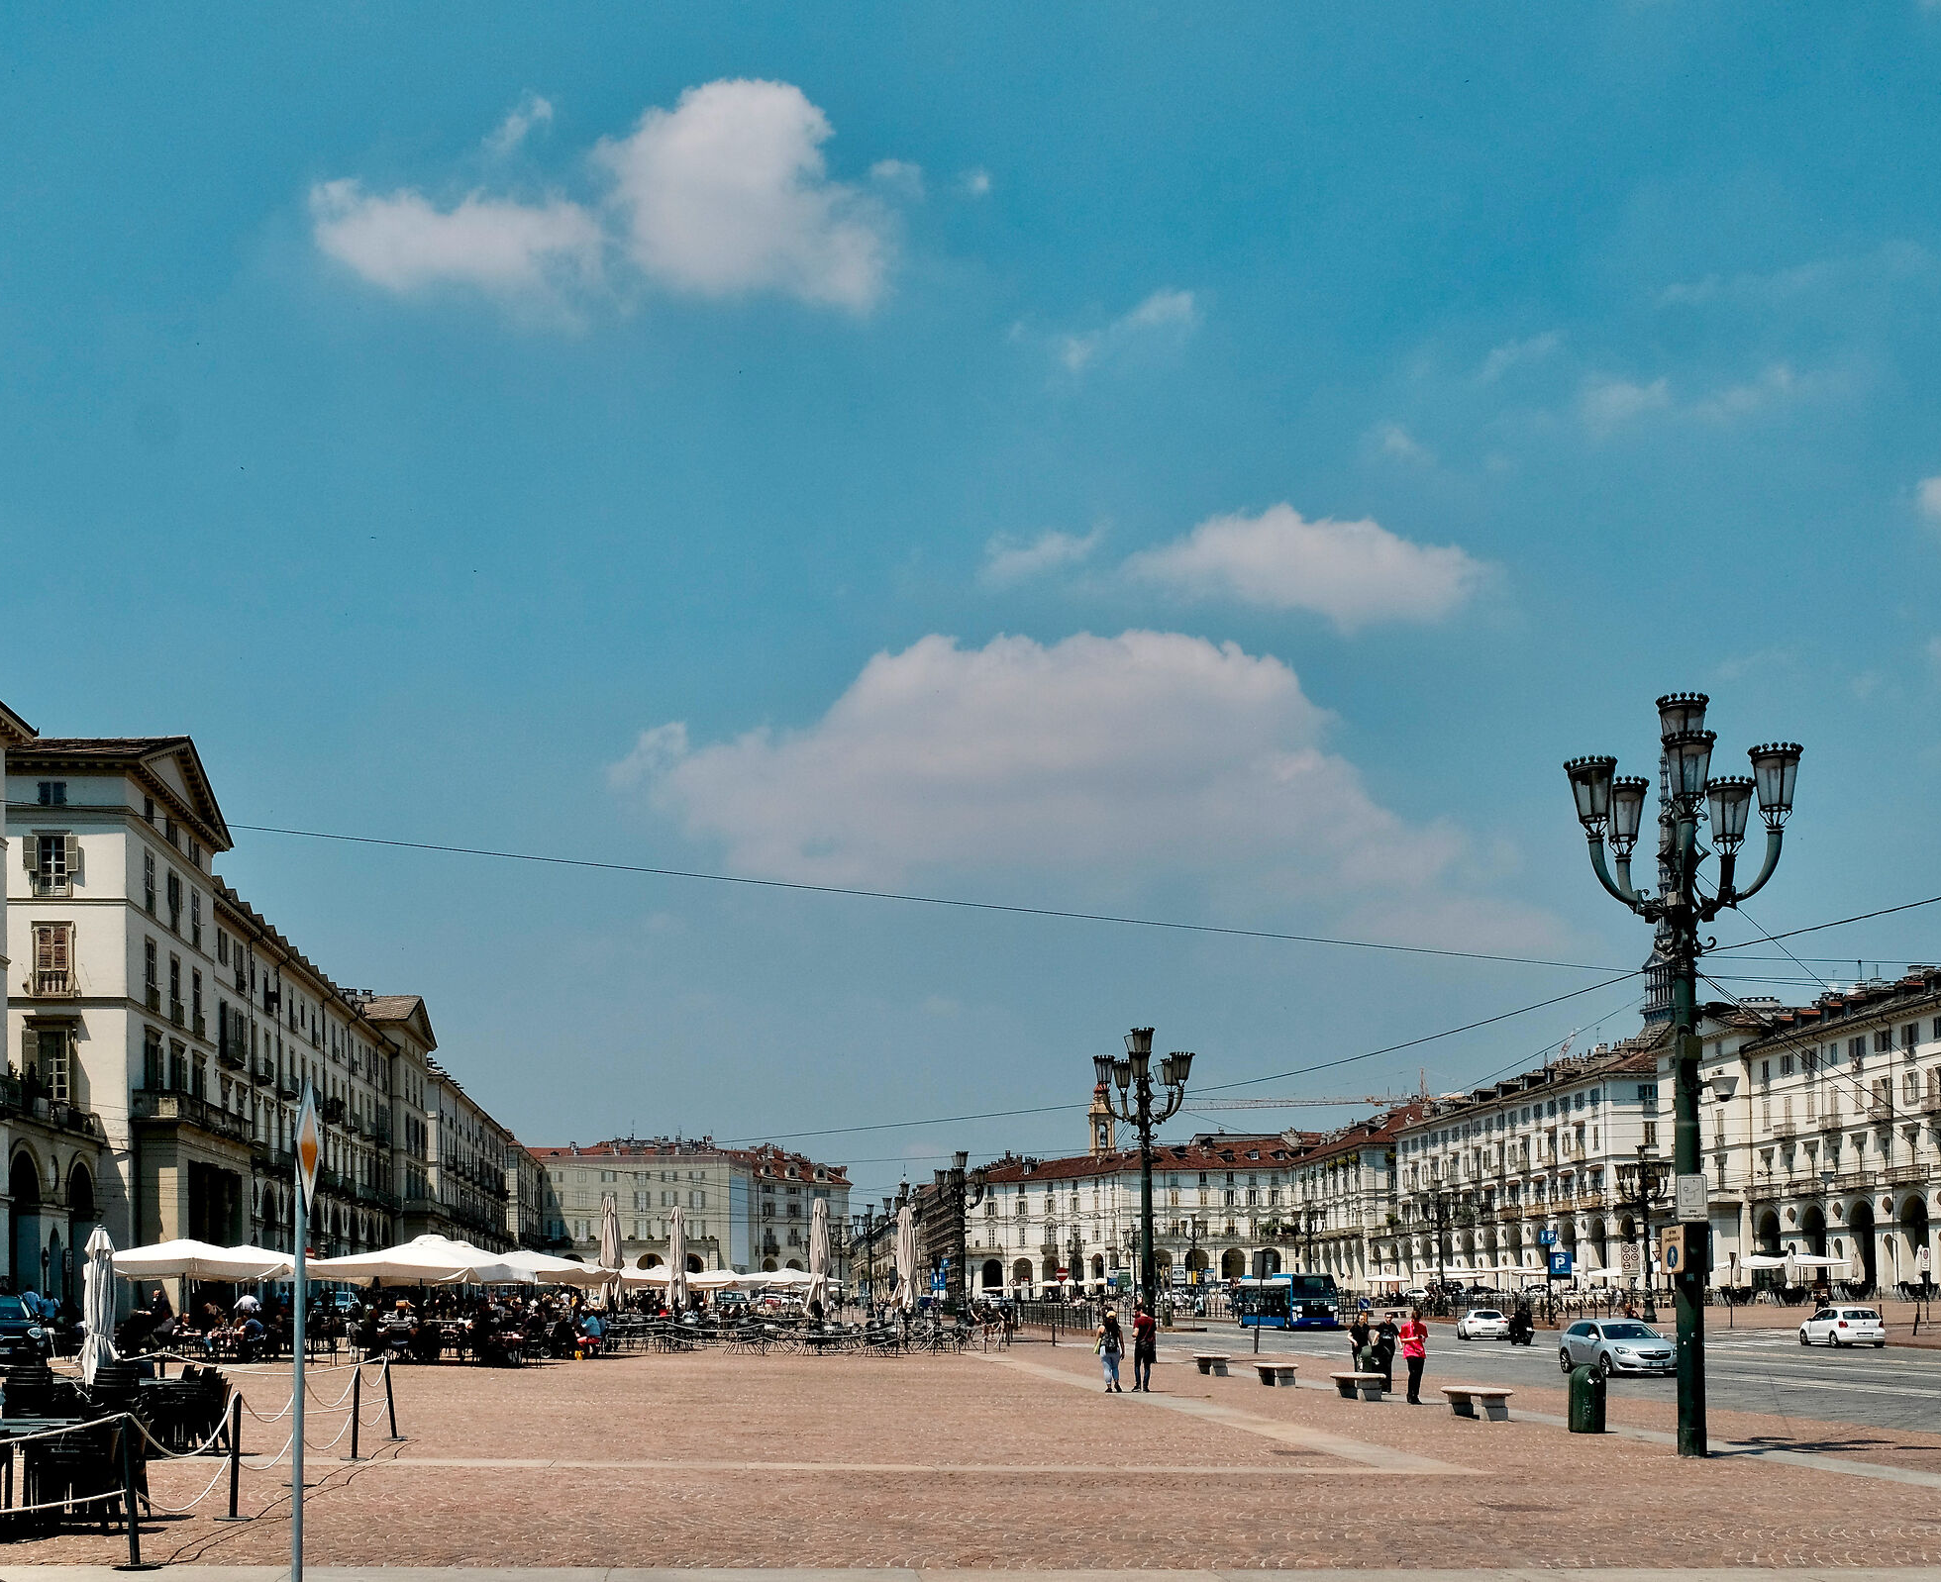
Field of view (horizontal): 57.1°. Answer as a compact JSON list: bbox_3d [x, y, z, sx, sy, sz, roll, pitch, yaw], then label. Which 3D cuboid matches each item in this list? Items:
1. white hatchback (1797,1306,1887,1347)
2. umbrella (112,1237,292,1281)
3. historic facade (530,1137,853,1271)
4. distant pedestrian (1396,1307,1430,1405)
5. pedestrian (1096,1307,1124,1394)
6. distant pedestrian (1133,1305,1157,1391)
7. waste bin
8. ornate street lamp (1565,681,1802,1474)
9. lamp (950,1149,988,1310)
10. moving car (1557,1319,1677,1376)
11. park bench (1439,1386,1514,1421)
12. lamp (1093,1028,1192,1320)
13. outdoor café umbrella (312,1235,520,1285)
[{"bbox_3d":[31.575,19.397,64.536,1.690,1.460,3.970,-2,-15,6],"label":"white hatchback"},{"bbox_3d":[-22.373,14.777,51.670,4.600,3.400,4.600,7,-16,-24],"label":"umbrella"},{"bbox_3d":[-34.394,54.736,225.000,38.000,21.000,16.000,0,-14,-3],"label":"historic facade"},{"bbox_3d":[7.725,9.852,31.145,0.520,1.700,0.360,0,-15,0],"label":"distant pedestrian"},{"bbox_3d":[2.780,11.069,35.331,0.530,1.630,0.380,2,-15,-6],"label":"pedestrian"},{"bbox_3d":[3.443,11.028,35.331,0.500,1.710,0.360,4,-15,-14],"label":"distant pedestrian"},{"bbox_3d":[9.156,9.033,26.481,0.550,1.000,0.550,3,-14,-12],"label":"waste bin"},{"bbox_3d":[9.354,3.707,23.743,2.880,9.600,2.880,-6,-15,20],"label":"ornate street lamp"},{"bbox_3d":[-0.491,25.495,101.719,2.880,9.600,2.880,0,-14,0],"label":"lamp"},{"bbox_3d":[17.927,15.433,49.500,1.860,1.500,4.850,1,-14,-6],"label":"moving car"},{"bbox_3d":[8.369,10.116,29.478,0.520,0.500,1.700,1,-14,-7],"label":"park bench"},{"bbox_3d":[5.079,11.910,52.776,2.880,9.600,2.880,-2,-14,5],"label":"lamp"},{"bbox_3d":[-15.293,14.259,49.831,4.600,3.400,4.600,-2,-15,8],"label":"outdoor café umbrella"}]

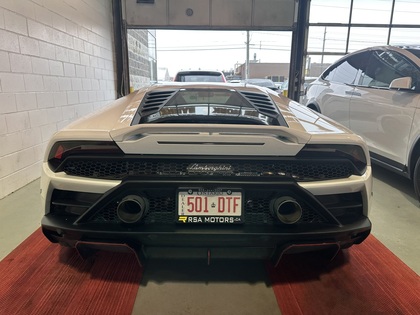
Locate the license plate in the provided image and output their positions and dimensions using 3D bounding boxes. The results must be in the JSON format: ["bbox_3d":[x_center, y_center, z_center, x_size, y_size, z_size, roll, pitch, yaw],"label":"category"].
[{"bbox_3d":[0.002,0.219,1.328,0.311,0.160,0.020,1,2,-1],"label":"license plate"}]

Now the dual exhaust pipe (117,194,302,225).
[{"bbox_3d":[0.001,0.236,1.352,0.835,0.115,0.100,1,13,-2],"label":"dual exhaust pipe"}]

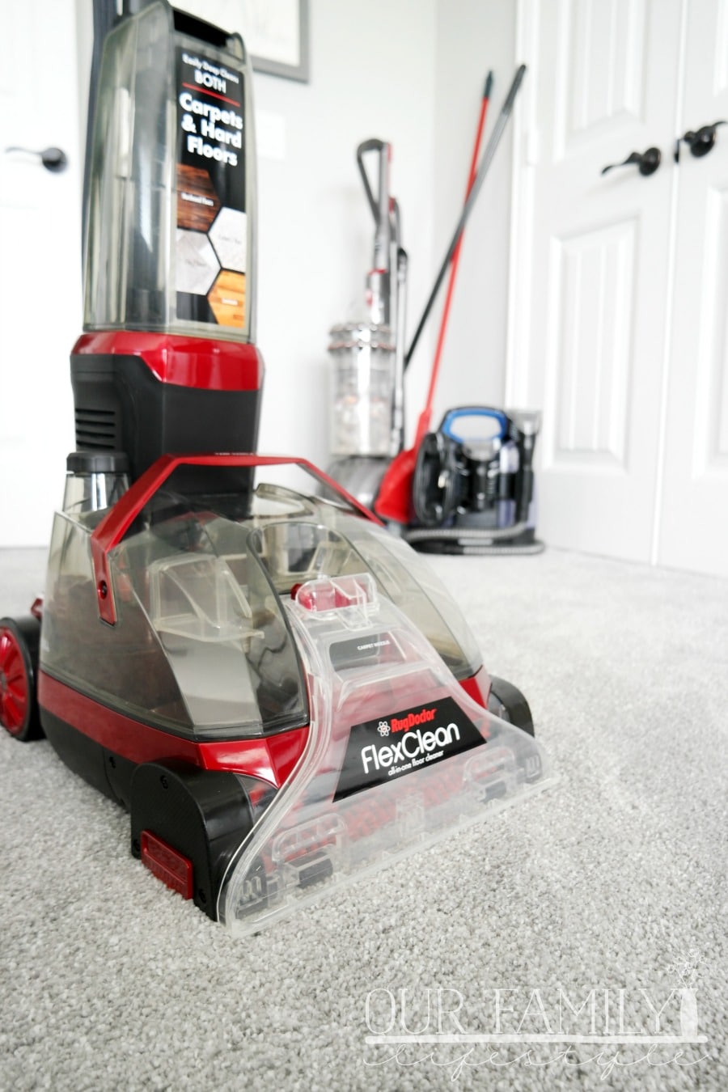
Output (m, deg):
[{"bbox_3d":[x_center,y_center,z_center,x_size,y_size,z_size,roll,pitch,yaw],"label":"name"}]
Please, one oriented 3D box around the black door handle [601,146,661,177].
[{"bbox_3d":[0.591,-0.850,1.629,0.060,0.062,0.143,-5,10,-29],"label":"black door handle"}]

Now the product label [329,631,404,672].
[{"bbox_3d":[0.002,0.083,0.573,0.067,0.027,0.004,-7,-22,-38],"label":"product label"}]

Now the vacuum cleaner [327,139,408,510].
[{"bbox_3d":[-0.032,-0.537,1.951,0.340,1.070,0.390,8,12,44],"label":"vacuum cleaner"}]

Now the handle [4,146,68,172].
[{"bbox_3d":[-0.781,-0.942,1.743,0.145,0.062,0.060,-4,10,-25],"label":"handle"}]

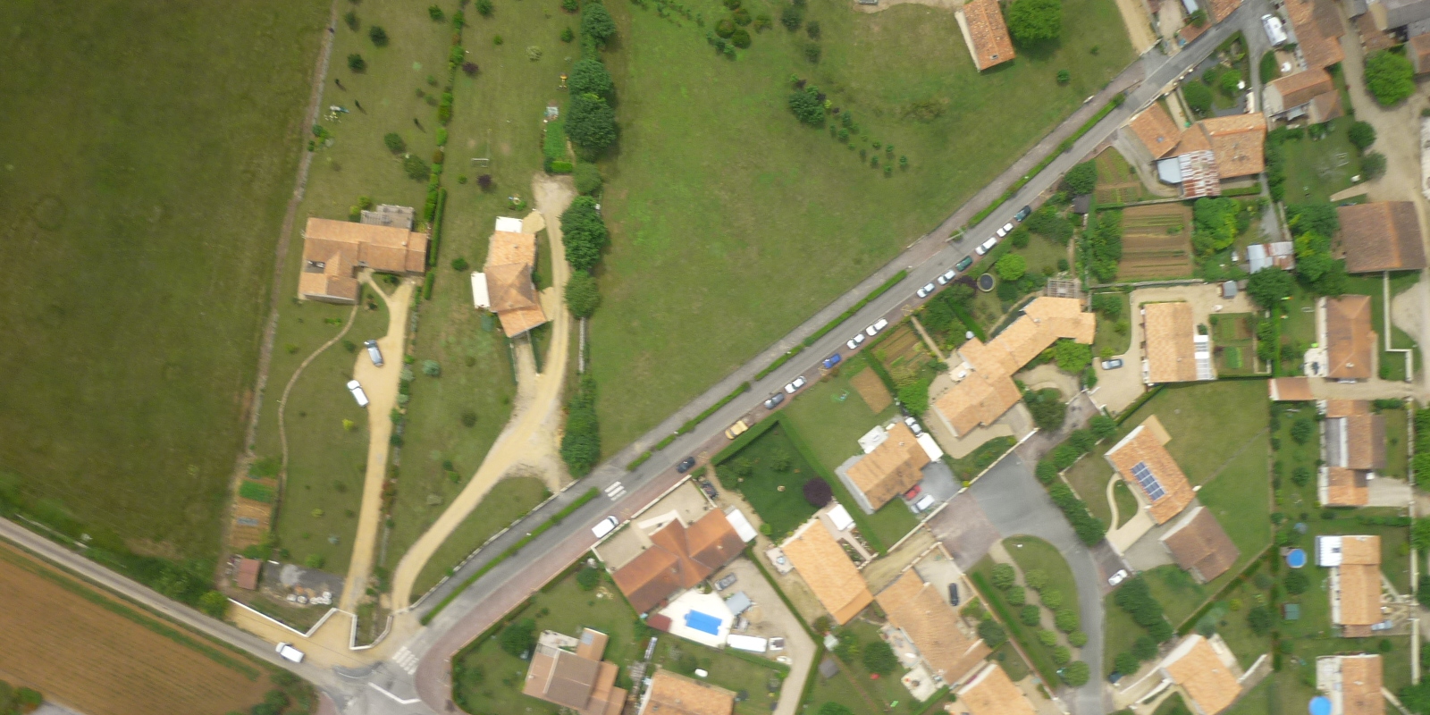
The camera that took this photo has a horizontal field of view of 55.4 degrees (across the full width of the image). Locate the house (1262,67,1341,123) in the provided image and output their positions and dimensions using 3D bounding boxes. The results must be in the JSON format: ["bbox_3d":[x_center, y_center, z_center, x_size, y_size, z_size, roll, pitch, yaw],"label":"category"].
[{"bbox_3d":[126.803,-54.995,291.762,15.089,6.000,10.857,-18,89,-12],"label":"house"}]

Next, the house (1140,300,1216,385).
[{"bbox_3d":[91.730,-2.900,269.570,13.600,4.500,15.540,-2,87,-7],"label":"house"}]

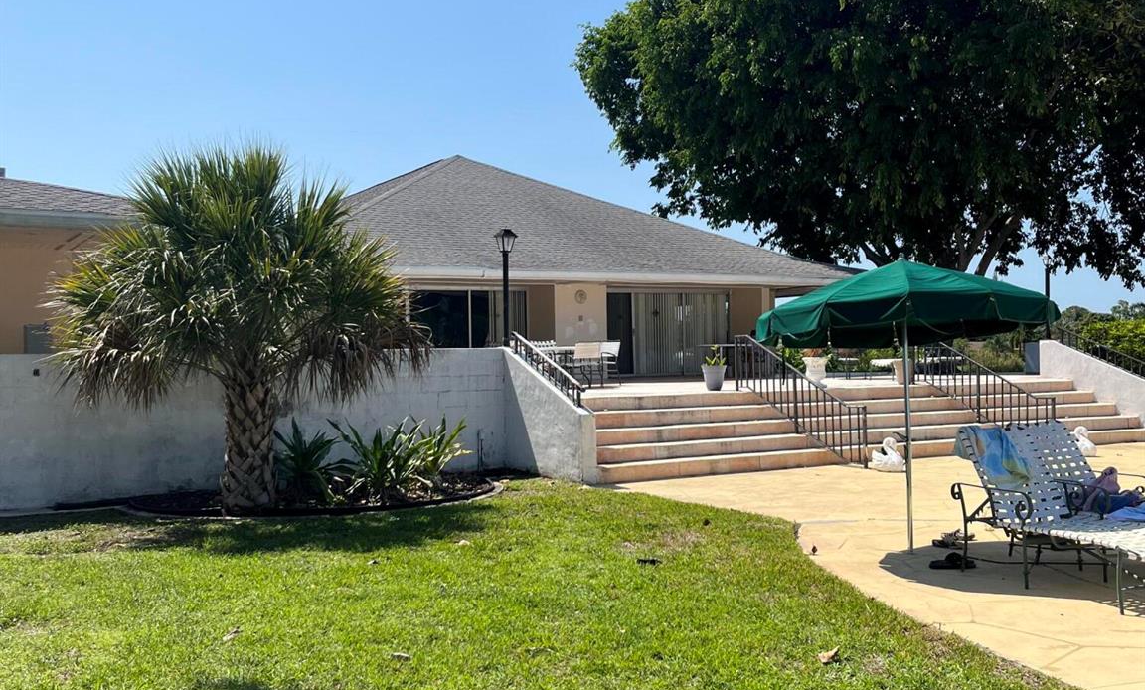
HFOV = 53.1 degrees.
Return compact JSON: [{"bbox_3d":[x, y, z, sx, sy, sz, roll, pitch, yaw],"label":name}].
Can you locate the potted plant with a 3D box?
[{"bbox_3d":[2.209,0.381,18.000,0.390,0.670,0.390,-1,0,7],"label":"potted plant"}]

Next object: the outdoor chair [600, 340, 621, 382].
[{"bbox_3d":[0.692,0.324,20.800,0.550,0.830,0.530,-1,0,-25],"label":"outdoor chair"}]

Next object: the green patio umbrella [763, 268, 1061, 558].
[{"bbox_3d":[2.643,0.476,9.079,2.280,2.290,2.280,-2,-1,16],"label":"green patio umbrella"}]

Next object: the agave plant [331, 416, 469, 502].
[{"bbox_3d":[-1.924,1.251,12.800,1.500,0.880,1.300,-1,0,-9],"label":"agave plant"}]

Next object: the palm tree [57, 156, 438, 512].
[{"bbox_3d":[-3.401,-0.204,12.000,3.800,3.800,3.700,-1,0,-16],"label":"palm tree"}]

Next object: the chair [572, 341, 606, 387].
[{"bbox_3d":[0.296,0.328,20.300,0.540,0.830,0.560,-1,0,-41],"label":"chair"}]

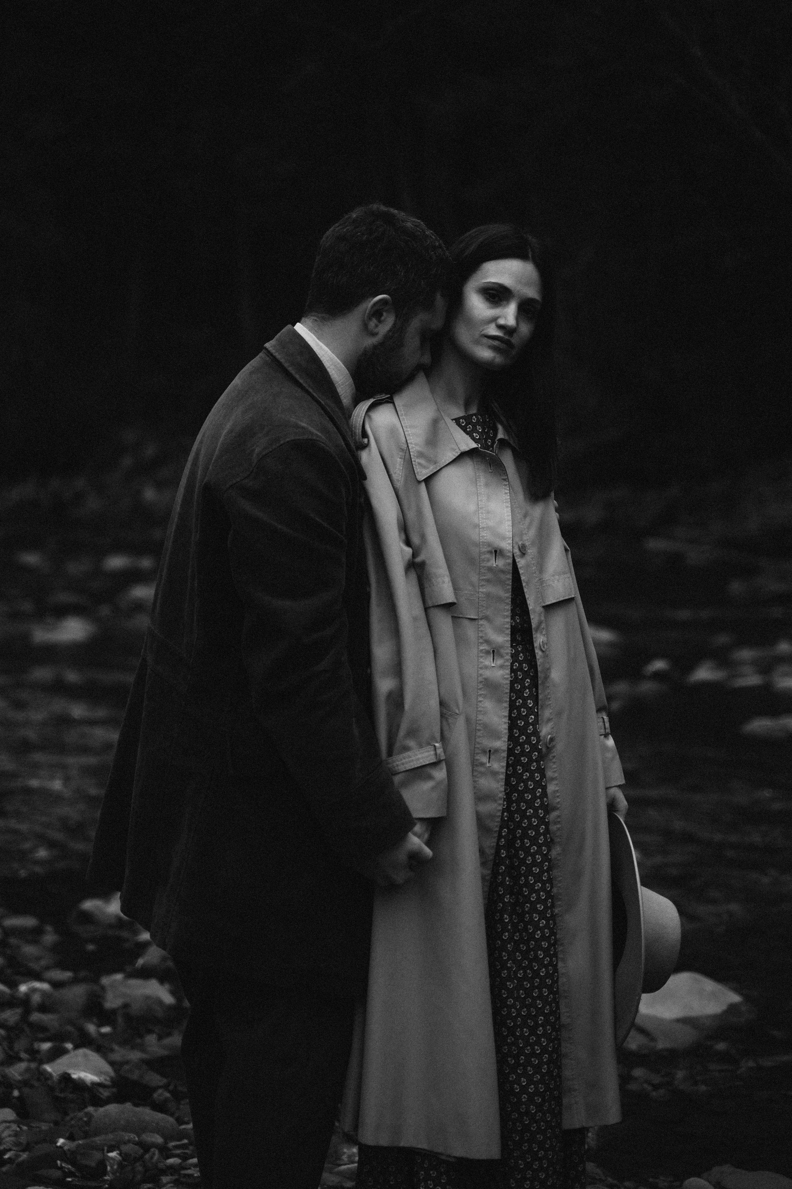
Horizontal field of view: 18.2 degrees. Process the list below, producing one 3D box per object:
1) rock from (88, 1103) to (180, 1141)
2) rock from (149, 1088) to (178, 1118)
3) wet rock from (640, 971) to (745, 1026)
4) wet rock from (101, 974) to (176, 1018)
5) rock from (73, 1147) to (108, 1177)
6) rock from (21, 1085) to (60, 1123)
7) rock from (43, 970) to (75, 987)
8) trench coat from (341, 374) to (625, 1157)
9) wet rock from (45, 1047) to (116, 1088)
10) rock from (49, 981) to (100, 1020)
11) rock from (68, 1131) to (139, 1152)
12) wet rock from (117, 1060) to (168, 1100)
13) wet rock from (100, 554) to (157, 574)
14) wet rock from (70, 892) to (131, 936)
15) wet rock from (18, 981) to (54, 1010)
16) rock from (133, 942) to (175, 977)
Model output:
[{"bbox_3d":[-0.511,1.031,4.830,0.182,0.080,0.135,0,4,0],"label":"rock"},{"bbox_3d":[-0.463,1.013,4.930,0.060,0.055,0.055,0,4,0],"label":"rock"},{"bbox_3d":[0.668,0.926,5.650,0.260,0.120,0.190,0,4,0],"label":"wet rock"},{"bbox_3d":[-0.611,0.952,5.870,0.178,0.075,0.130,0,5,0],"label":"wet rock"},{"bbox_3d":[-0.572,1.058,4.620,0.066,0.040,0.055,0,5,0],"label":"rock"},{"bbox_3d":[-0.711,1.017,4.950,0.078,0.055,0.072,0,5,0],"label":"rock"},{"bbox_3d":[-0.816,0.928,5.980,0.079,0.038,0.060,0,4,0],"label":"rock"},{"bbox_3d":[0.140,0.266,4.000,0.480,1.230,0.370,-2,5,-27],"label":"trench coat"},{"bbox_3d":[-0.663,0.988,5.170,0.152,0.075,0.110,0,4,0],"label":"wet rock"},{"bbox_3d":[-0.745,0.942,5.750,0.120,0.080,0.100,0,4,0],"label":"rock"},{"bbox_3d":[-0.562,1.051,4.760,0.132,0.030,0.060,0,5,0],"label":"rock"},{"bbox_3d":[-0.526,1.006,5.130,0.108,0.058,0.090,0,5,0],"label":"wet rock"},{"bbox_3d":[-2.057,-0.232,19.000,0.440,0.140,0.320,0,5,0],"label":"wet rock"},{"bbox_3d":[-0.812,0.884,6.850,0.180,0.090,0.140,0,5,0],"label":"wet rock"},{"bbox_3d":[-0.849,0.945,5.830,0.088,0.060,0.070,0,4,0],"label":"wet rock"},{"bbox_3d":[-0.604,0.923,6.250,0.115,0.065,0.100,0,5,0],"label":"rock"}]

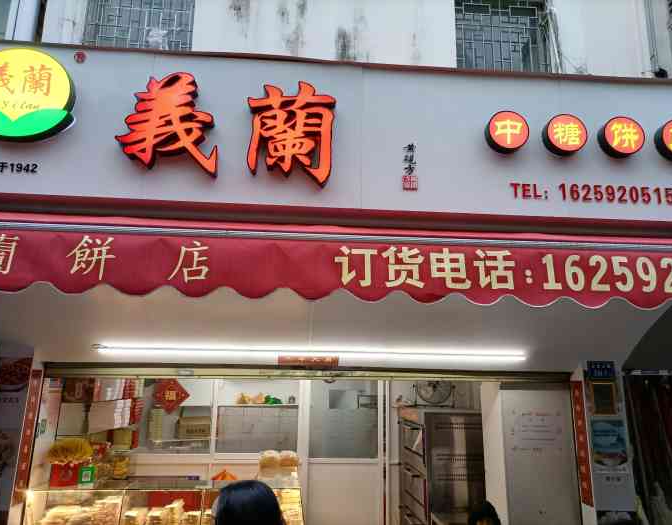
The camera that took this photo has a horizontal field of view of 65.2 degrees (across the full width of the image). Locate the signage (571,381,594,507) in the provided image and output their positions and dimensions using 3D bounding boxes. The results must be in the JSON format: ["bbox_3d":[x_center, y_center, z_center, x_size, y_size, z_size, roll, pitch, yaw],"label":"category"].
[{"bbox_3d":[1.744,1.266,3.719,0.012,0.819,0.159,2,-14,-4],"label":"signage"}]

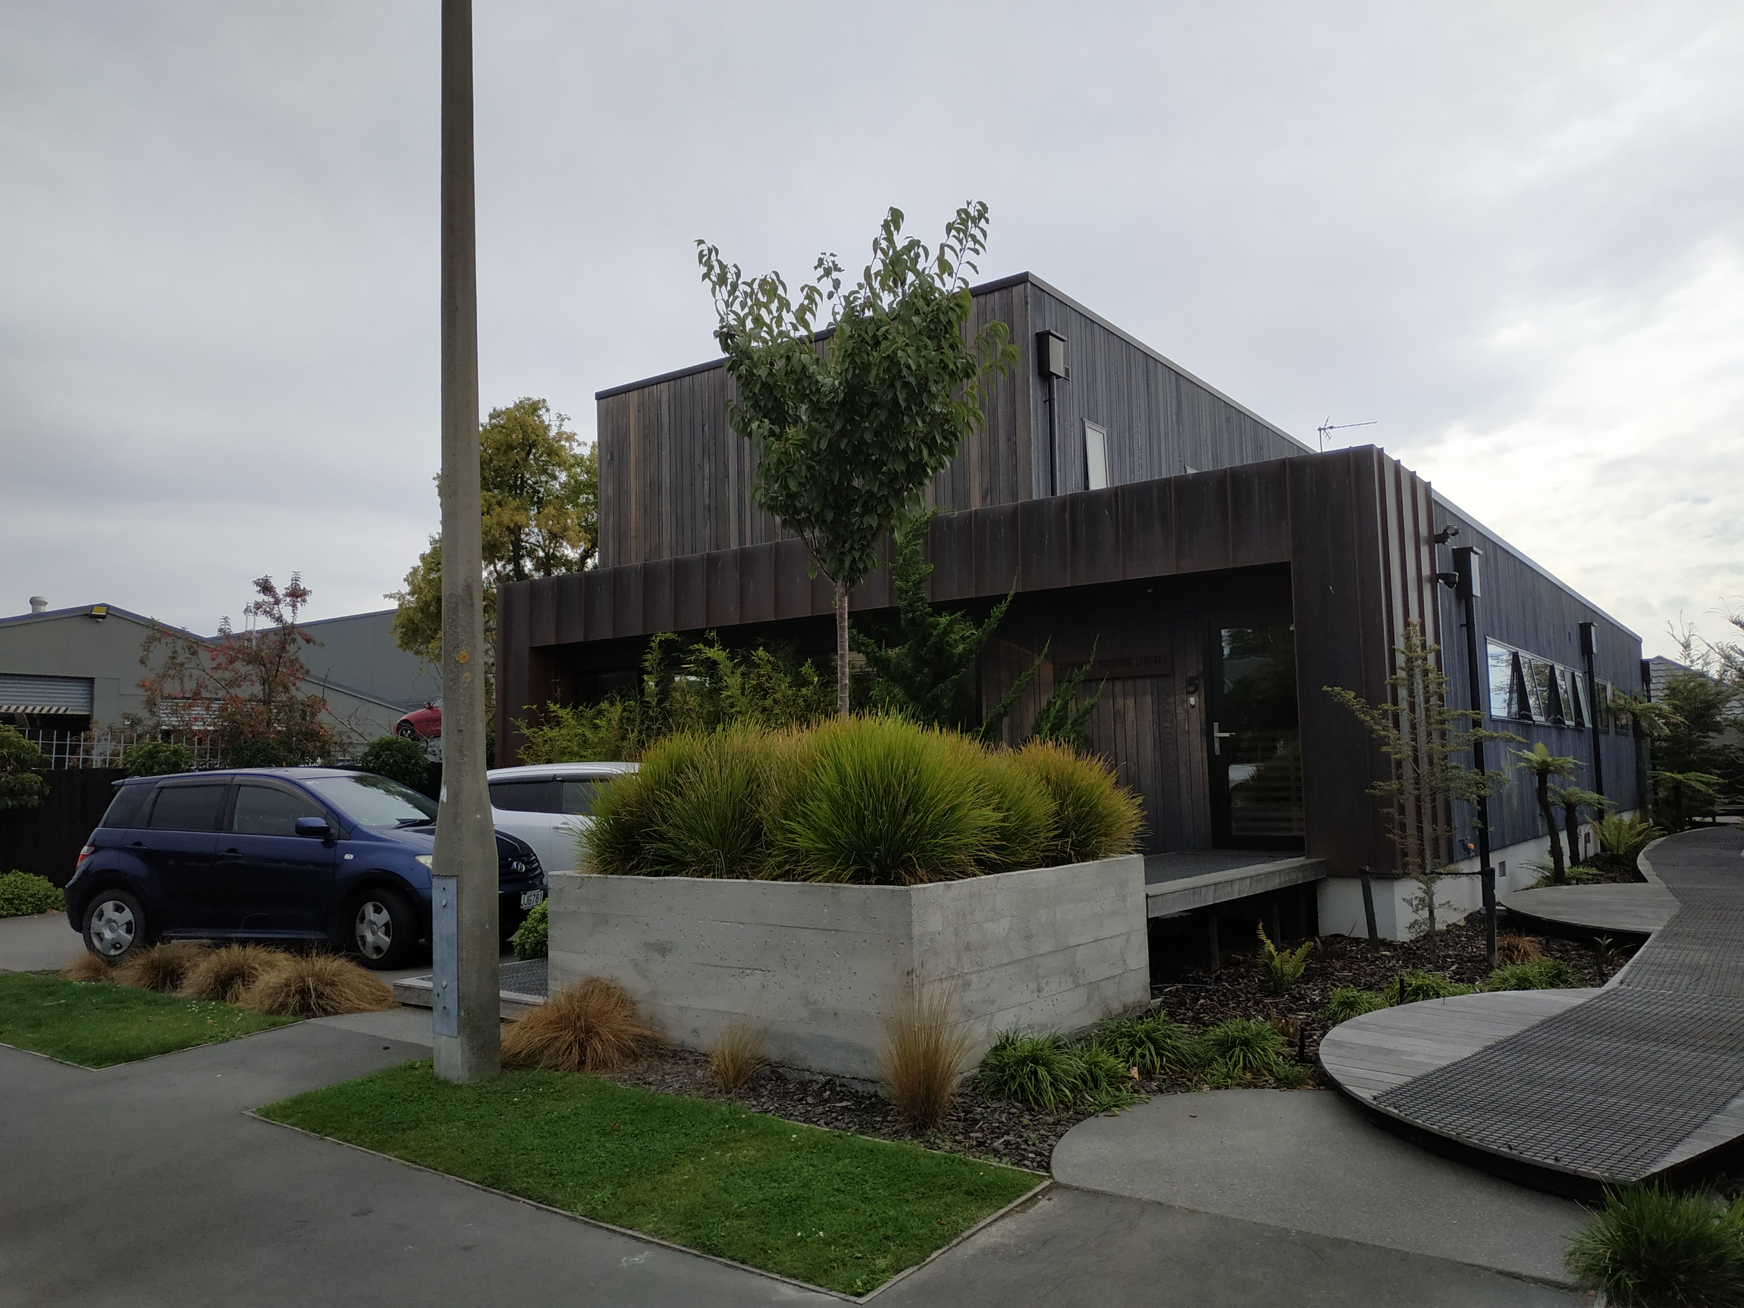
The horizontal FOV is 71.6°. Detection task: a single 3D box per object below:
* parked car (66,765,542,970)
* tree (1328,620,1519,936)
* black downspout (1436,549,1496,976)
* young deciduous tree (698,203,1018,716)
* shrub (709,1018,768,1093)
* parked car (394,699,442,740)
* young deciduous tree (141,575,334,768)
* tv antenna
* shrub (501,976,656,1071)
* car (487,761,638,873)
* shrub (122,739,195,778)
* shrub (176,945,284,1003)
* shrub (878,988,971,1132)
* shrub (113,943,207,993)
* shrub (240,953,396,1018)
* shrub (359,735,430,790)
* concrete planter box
[{"bbox_3d":[-4.475,1.671,9.850,3.860,1.530,1.690,-2,-6,16],"label":"parked car"},{"bbox_3d":[4.216,1.016,9.250,1.430,2.533,1.350,-3,-6,24],"label":"tree"},{"bbox_3d":[5.758,0.935,11.600,0.420,4.010,0.400,-4,-7,38],"label":"black downspout"},{"bbox_3d":[-0.090,-0.947,7.600,1.980,3.750,1.850,0,-5,-1],"label":"young deciduous tree"},{"bbox_3d":[-0.637,1.832,5.625,0.270,0.350,0.270,-1,-5,0],"label":"shrub"},{"bbox_3d":[-12.350,1.957,36.220,4.250,1.320,1.760,-3,-6,21],"label":"parked car"},{"bbox_3d":[-7.920,0.715,15.100,2.450,3.400,2.200,2,-6,-28],"label":"young deciduous tree"},{"bbox_3d":[8.366,-3.899,21.275,0.977,0.700,0.420,-3,-6,27],"label":"tv antenna"},{"bbox_3d":[-1.540,1.877,6.286,0.820,0.443,0.740,1,-5,-14],"label":"shrub"},{"bbox_3d":[-2.866,1.966,13.150,4.020,1.550,1.700,-2,-5,13],"label":"car"},{"bbox_3d":[-7.961,1.310,13.446,0.800,0.800,0.800,-5,-7,38],"label":"shrub"},{"bbox_3d":[-4.325,2.112,8.159,0.760,0.356,0.720,2,-6,-27],"label":"shrub"},{"bbox_3d":[0.220,1.653,5.058,0.390,0.600,0.390,-1,-5,0],"label":"shrub"},{"bbox_3d":[-5.032,2.169,8.547,0.700,0.323,0.680,3,-6,-30],"label":"shrub"},{"bbox_3d":[-3.500,2.074,7.651,0.950,0.330,0.880,-5,-7,38],"label":"shrub"},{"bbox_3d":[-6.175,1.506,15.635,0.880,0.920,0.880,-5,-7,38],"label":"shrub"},{"bbox_3d":[-0.110,1.706,7.341,2.671,0.910,2.473,-5,-7,38],"label":"concrete planter box"}]

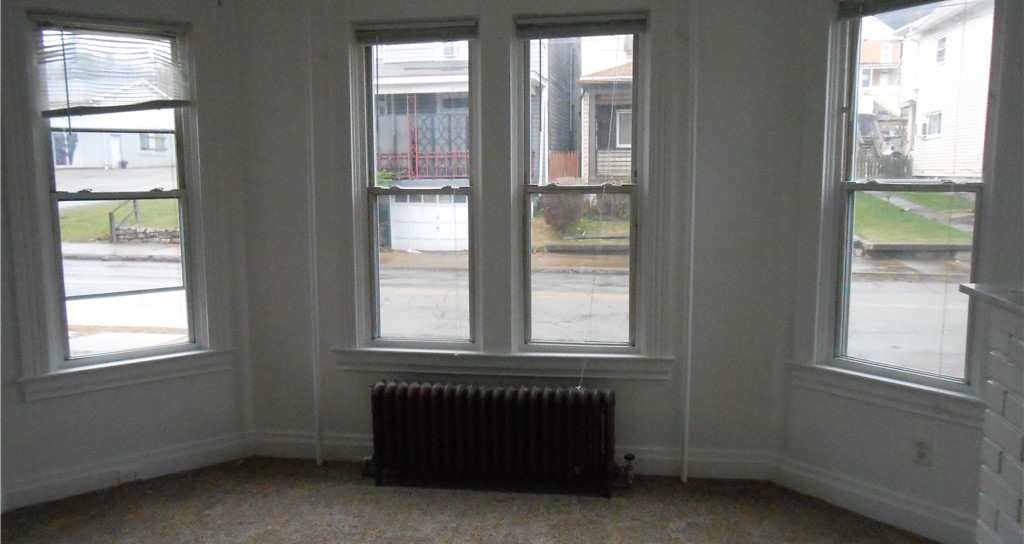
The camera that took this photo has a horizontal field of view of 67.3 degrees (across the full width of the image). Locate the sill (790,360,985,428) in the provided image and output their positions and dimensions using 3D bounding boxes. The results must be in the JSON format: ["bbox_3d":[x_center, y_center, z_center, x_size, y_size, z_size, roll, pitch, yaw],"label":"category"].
[{"bbox_3d":[1.672,0.541,3.403,0.120,0.110,0.975,-6,9,-38],"label":"sill"}]

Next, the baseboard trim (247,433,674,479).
[{"bbox_3d":[-0.259,0.971,4.129,2.380,0.143,0.035,1,7,8],"label":"baseboard trim"}]

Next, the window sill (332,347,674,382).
[{"bbox_3d":[-0.070,0.475,4.045,1.785,0.105,0.120,1,7,8],"label":"window sill"}]

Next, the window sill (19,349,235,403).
[{"bbox_3d":[-1.897,0.507,3.882,0.975,0.105,0.120,-6,9,-37],"label":"window sill"}]

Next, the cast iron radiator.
[{"bbox_3d":[-0.091,0.816,3.876,1.205,0.510,0.220,1,7,8],"label":"cast iron radiator"}]

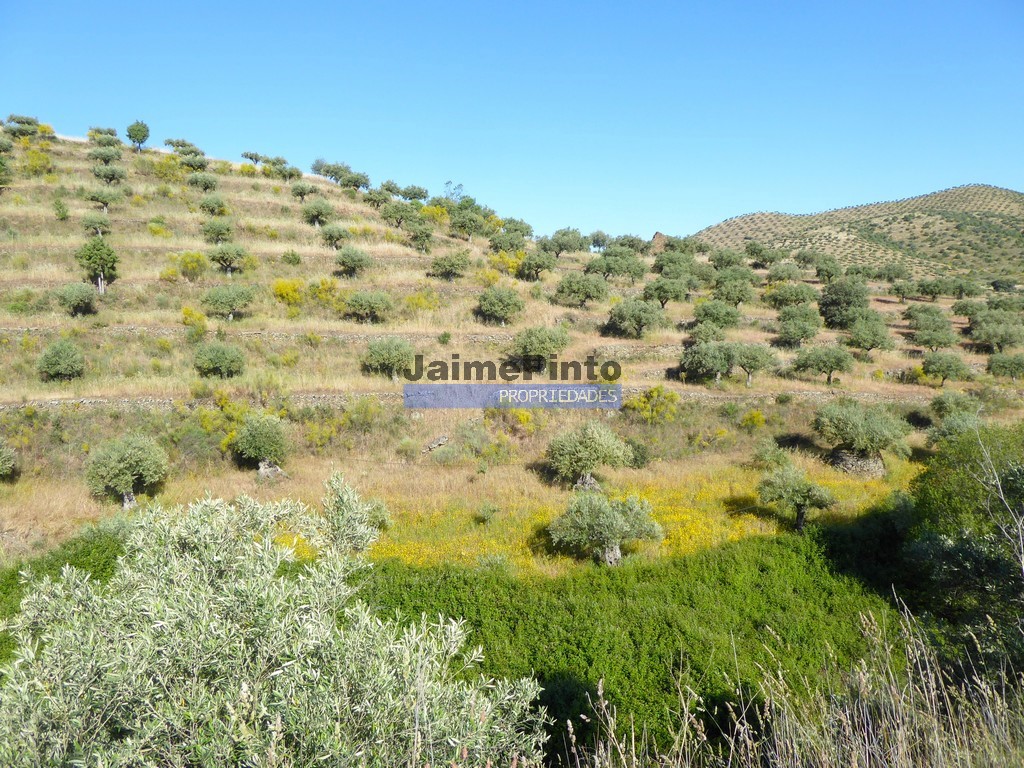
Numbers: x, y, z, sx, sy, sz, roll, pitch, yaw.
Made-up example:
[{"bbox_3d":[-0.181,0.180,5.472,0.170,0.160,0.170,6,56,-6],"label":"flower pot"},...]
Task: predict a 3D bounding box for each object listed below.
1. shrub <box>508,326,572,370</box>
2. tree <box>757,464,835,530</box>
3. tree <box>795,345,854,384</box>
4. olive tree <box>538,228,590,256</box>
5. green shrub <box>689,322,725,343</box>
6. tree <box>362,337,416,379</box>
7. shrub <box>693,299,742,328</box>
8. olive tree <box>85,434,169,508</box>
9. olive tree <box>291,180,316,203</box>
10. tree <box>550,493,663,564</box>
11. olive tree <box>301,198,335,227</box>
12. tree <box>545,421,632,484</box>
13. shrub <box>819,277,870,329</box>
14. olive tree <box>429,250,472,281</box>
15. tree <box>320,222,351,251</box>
[{"bbox_3d":[1.711,-2.146,46.000,3.857,2.776,3.664,0,4,0],"label":"shrub"},{"bbox_3d":[12.311,4.976,32.000,3.270,2.990,3.110,2,5,21],"label":"tree"},{"bbox_3d":[19.650,-1.226,46.500,3.660,2.460,3.480,0,3,0],"label":"tree"},{"bbox_3d":[5.325,-14.402,75.000,5.170,3.140,4.390,0,1,0],"label":"olive tree"},{"bbox_3d":[15.162,-3.771,57.500,2.880,2.180,2.730,0,2,0],"label":"green shrub"},{"bbox_3d":[-7.651,-1.633,46.000,3.297,2.564,3.132,0,4,0],"label":"tree"},{"bbox_3d":[16.951,-5.650,61.000,3.680,2.470,3.500,1,5,15],"label":"shrub"},{"bbox_3d":[-16.421,3.727,31.500,3.470,3.090,3.300,0,3,0],"label":"olive tree"},{"bbox_3d":[-21.886,-20.252,78.000,2.660,2.220,2.530,-1,5,-15],"label":"olive tree"},{"bbox_3d":[3.287,5.116,26.000,3.890,2.550,3.690,0,3,0],"label":"tree"},{"bbox_3d":[-18.674,-16.466,71.000,3.170,2.630,3.010,0,3,0],"label":"olive tree"},{"bbox_3d":[4.087,3.670,38.500,4.480,3.540,4.250,0,2,0],"label":"tree"},{"bbox_3d":[27.877,-6.833,62.000,4.270,4.360,4.060,0,1,0],"label":"shrub"},{"bbox_3d":[-5.073,-9.734,61.000,3.200,2.560,3.040,0,5,-5],"label":"olive tree"},{"bbox_3d":[-18.326,-15.254,77.000,3.020,2.920,2.870,0,2,0],"label":"tree"}]

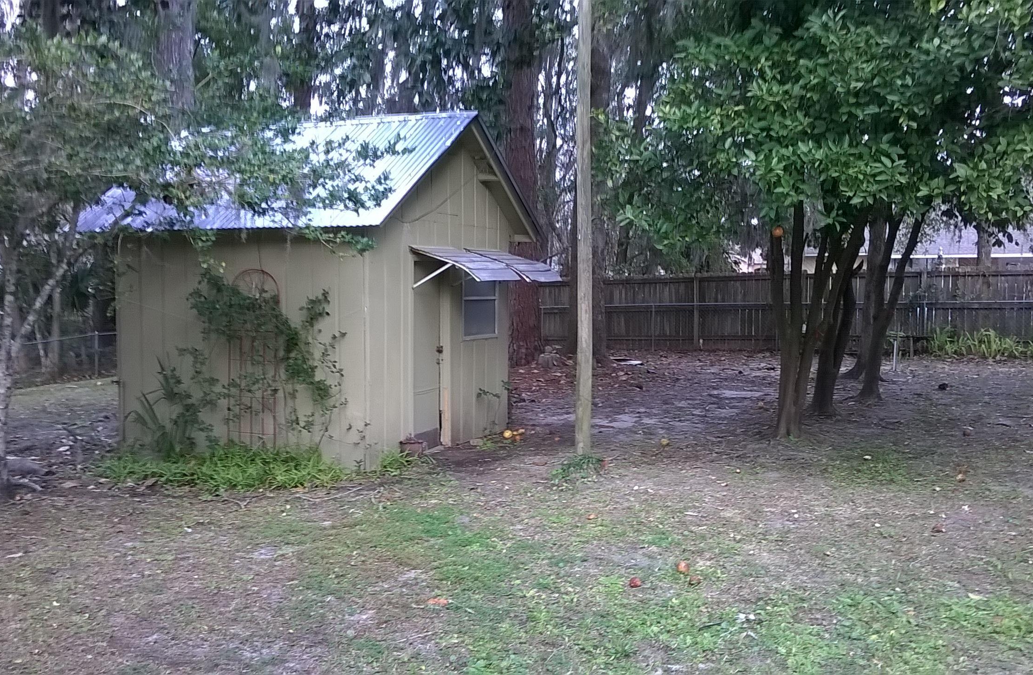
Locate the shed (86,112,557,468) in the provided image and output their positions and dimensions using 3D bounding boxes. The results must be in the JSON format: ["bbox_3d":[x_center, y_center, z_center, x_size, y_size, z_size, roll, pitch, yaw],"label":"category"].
[{"bbox_3d":[-1.896,-0.617,10.946,4.068,3.493,3.662,2,4,25],"label":"shed"}]

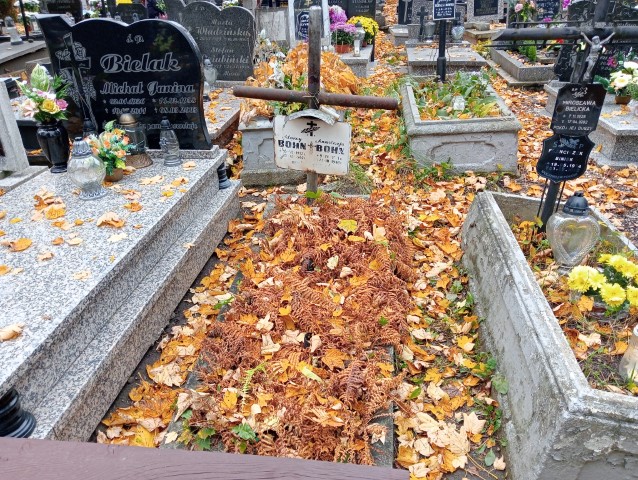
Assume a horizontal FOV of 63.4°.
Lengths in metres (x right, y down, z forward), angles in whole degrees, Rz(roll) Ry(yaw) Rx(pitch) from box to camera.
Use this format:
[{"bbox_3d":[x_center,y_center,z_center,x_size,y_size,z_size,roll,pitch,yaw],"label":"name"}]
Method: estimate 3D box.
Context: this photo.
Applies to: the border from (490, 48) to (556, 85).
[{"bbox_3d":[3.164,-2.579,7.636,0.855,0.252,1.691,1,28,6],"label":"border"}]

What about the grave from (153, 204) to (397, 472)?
[{"bbox_3d":[-0.024,0.226,2.648,0.876,0.221,2.154,2,28,7],"label":"grave"}]

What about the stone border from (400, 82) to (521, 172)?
[{"bbox_3d":[1.221,-1.080,4.820,0.876,0.393,1.651,1,28,5],"label":"stone border"}]

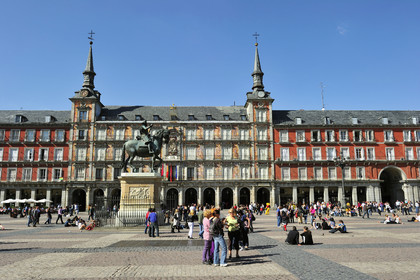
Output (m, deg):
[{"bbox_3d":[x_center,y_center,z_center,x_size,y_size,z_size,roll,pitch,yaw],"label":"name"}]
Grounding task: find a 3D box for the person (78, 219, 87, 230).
[{"bbox_3d":[-9.261,6.131,27.175,0.550,0.800,0.700,-7,-12,37],"label":"person"}]

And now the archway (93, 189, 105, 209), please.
[{"bbox_3d":[-21.495,11.567,72.680,2.270,4.640,0.900,0,-9,-2],"label":"archway"}]

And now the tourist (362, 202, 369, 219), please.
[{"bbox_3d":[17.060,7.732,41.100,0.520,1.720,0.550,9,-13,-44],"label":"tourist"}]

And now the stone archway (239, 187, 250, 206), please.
[{"bbox_3d":[6.890,11.579,73.685,2.370,4.600,0.900,0,-9,-2],"label":"stone archway"}]

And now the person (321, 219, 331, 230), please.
[{"bbox_3d":[8.015,5.809,25.986,0.800,0.840,0.520,5,-11,-29],"label":"person"}]

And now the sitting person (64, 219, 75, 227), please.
[{"bbox_3d":[-11.516,6.728,30.568,0.720,0.760,0.500,-1,-9,6],"label":"sitting person"}]

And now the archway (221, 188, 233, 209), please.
[{"bbox_3d":[3.405,11.561,73.565,2.400,4.600,0.900,0,-9,-2],"label":"archway"}]

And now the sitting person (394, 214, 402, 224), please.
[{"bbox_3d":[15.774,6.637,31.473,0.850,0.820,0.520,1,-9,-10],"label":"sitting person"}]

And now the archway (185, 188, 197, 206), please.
[{"bbox_3d":[-3.743,11.861,74.505,2.510,4.470,1.000,0,-9,-1],"label":"archway"}]

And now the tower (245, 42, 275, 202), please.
[{"bbox_3d":[10.675,-4.482,79.689,5.720,38.290,6.300,0,-9,-1],"label":"tower"}]

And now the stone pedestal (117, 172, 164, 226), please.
[{"bbox_3d":[-5.018,4.322,26.959,3.300,3.660,2.400,0,-9,-2],"label":"stone pedestal"}]

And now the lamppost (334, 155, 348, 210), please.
[{"bbox_3d":[17.318,5.798,49.195,1.950,8.220,1.950,0,-9,0],"label":"lamppost"}]

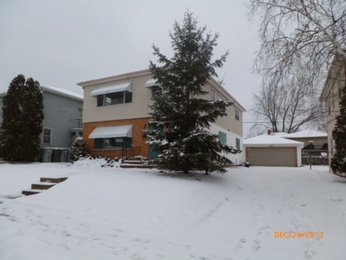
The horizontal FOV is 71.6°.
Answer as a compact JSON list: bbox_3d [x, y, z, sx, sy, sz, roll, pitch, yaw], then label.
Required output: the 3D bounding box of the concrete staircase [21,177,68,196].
[{"bbox_3d":[-4.087,1.942,7.905,1.350,0.620,1.000,-3,-9,27],"label":"concrete staircase"}]

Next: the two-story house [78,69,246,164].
[{"bbox_3d":[0.448,-0.094,21.169,9.200,6.500,14.400,-3,-9,27],"label":"two-story house"}]

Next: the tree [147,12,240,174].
[{"bbox_3d":[0.745,-1.764,10.152,3.800,7.100,3.800,-3,-9,27],"label":"tree"}]

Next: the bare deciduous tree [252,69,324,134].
[{"bbox_3d":[20.558,-2.116,42.985,12.500,16.300,12.000,-3,-9,27],"label":"bare deciduous tree"}]

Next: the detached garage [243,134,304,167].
[{"bbox_3d":[11.737,2.462,28.772,7.000,3.850,6.900,-3,-9,27],"label":"detached garage"}]

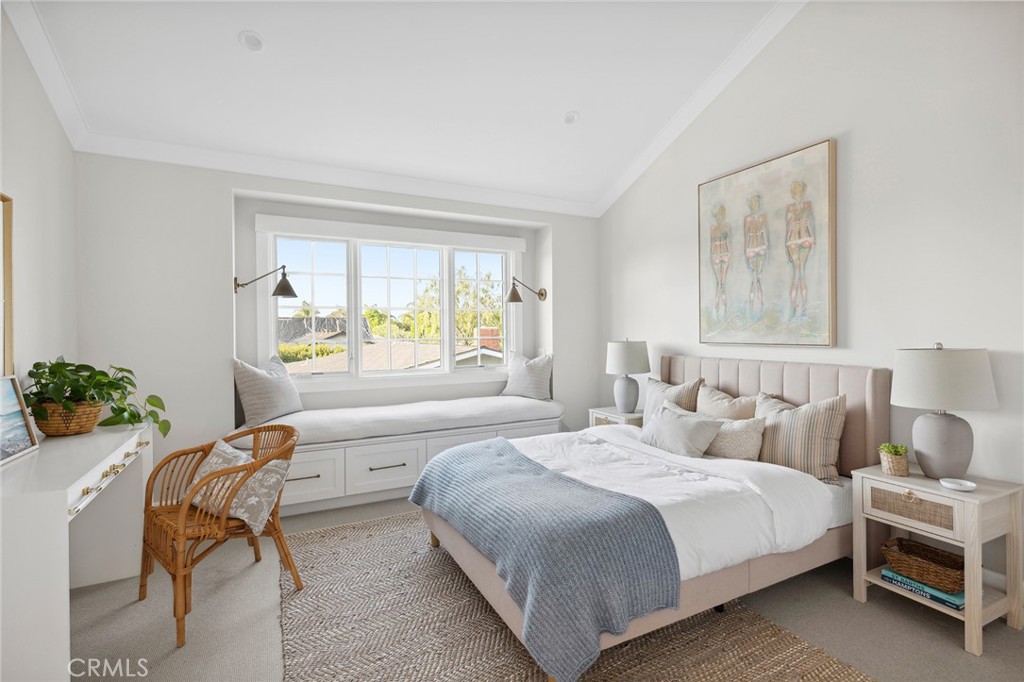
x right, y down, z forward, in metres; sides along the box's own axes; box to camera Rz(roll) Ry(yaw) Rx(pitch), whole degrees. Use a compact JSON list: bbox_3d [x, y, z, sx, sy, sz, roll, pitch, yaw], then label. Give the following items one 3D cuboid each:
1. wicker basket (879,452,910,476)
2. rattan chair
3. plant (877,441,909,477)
[{"bbox_3d":[1.845,0.587,2.194,0.110,0.109,0.110,-1,1,-27],"label":"wicker basket"},{"bbox_3d":[-1.455,0.888,2.320,0.603,0.822,0.603,0,1,40],"label":"rattan chair"},{"bbox_3d":[1.844,0.564,2.194,0.114,0.156,0.114,-1,1,-27],"label":"plant"}]

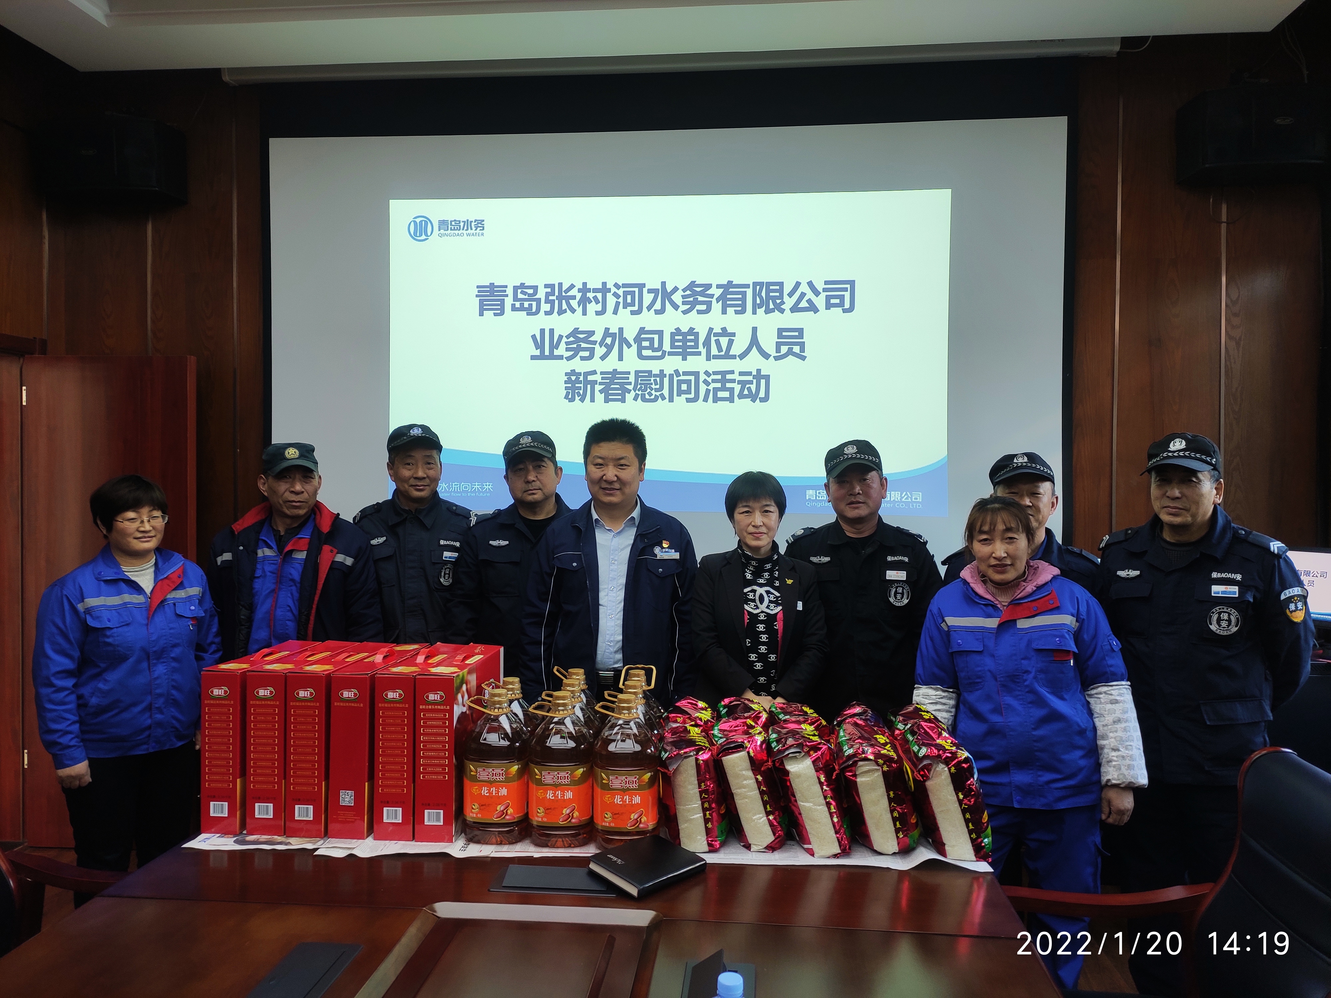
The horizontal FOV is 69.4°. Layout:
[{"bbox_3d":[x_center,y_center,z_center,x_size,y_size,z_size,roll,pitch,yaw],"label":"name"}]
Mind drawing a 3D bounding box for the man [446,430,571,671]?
[{"bbox_3d":[-0.445,0.668,3.116,0.500,1.768,0.310,0,1,-8],"label":"man"}]

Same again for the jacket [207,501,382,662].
[{"bbox_3d":[-1.087,0.392,2.820,0.510,0.770,0.300,0,1,-10],"label":"jacket"}]

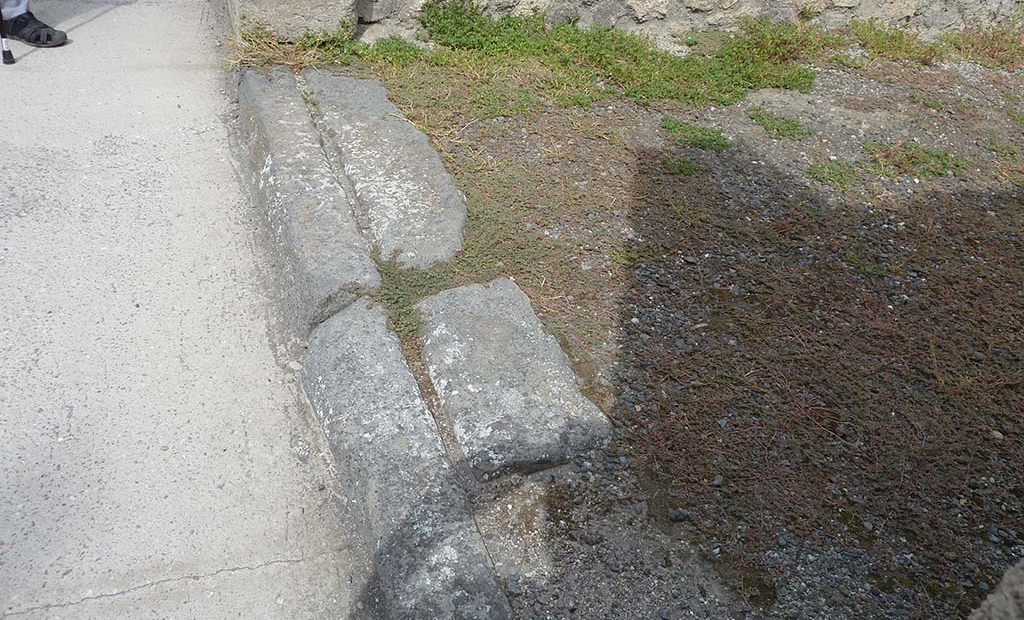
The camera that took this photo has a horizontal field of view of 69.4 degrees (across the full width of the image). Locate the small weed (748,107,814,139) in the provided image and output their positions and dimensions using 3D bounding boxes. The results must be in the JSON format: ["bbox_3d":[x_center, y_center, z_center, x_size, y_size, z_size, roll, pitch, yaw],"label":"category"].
[{"bbox_3d":[1.331,-0.926,3.653,0.300,0.045,0.240,20,38,14],"label":"small weed"}]

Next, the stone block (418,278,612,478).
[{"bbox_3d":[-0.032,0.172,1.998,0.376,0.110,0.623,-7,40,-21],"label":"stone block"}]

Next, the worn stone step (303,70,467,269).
[{"bbox_3d":[-0.512,-0.578,2.911,0.356,0.150,1.574,-7,40,-21],"label":"worn stone step"}]

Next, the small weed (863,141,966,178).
[{"bbox_3d":[1.895,-0.707,3.474,0.420,0.060,0.330,27,40,22],"label":"small weed"}]

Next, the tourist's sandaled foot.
[{"bbox_3d":[-2.321,-1.371,3.589,0.290,0.110,0.110,8,37,-2],"label":"tourist's sandaled foot"}]

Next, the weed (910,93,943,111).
[{"bbox_3d":[2.374,-1.194,4.235,0.155,0.045,0.140,26,40,21],"label":"weed"}]

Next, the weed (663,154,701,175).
[{"bbox_3d":[0.710,-0.610,3.098,0.150,0.045,0.130,16,37,9],"label":"weed"}]

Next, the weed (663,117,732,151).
[{"bbox_3d":[0.840,-0.808,3.385,0.310,0.050,0.210,17,37,10],"label":"weed"}]

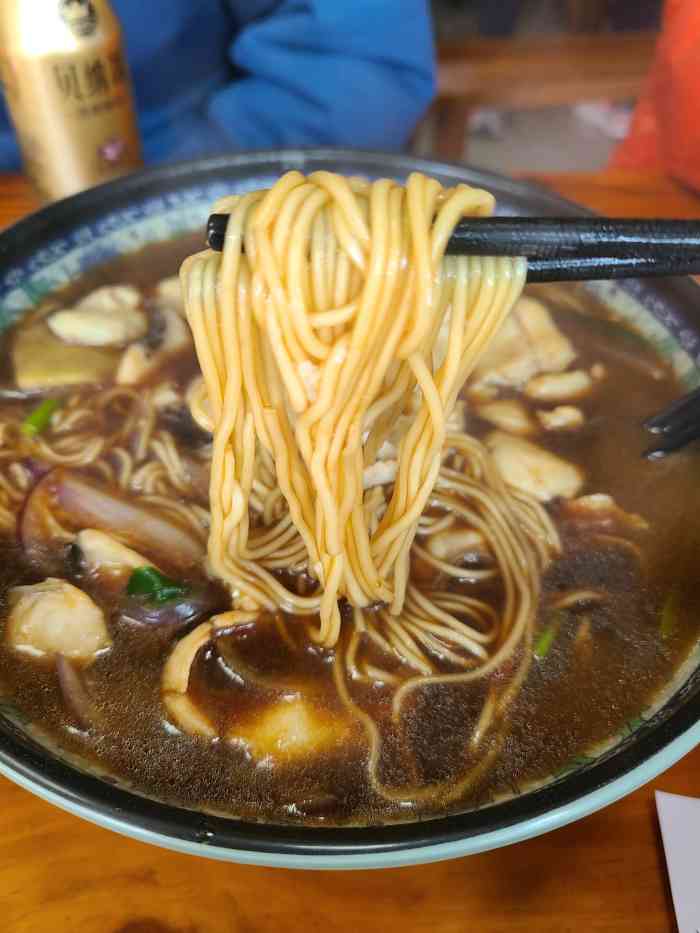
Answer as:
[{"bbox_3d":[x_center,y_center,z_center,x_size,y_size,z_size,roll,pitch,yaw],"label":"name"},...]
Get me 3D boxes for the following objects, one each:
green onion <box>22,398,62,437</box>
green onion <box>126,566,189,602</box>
[{"bbox_3d":[-0.093,-0.015,0.211,0.005,0.004,0.014,16,50,11],"label":"green onion"},{"bbox_3d":[-0.047,0.029,0.172,0.014,0.005,0.007,10,49,6],"label":"green onion"}]

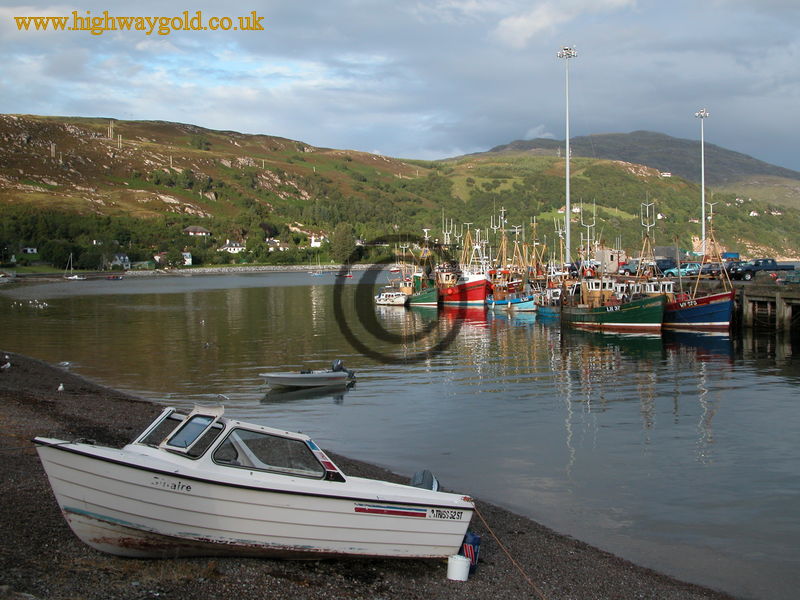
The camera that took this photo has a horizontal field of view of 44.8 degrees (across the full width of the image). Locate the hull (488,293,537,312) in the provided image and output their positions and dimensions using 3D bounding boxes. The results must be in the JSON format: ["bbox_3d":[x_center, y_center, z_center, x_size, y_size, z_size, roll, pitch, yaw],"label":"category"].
[{"bbox_3d":[11.839,0.376,102.712,6.300,1.750,2.300,2,3,45],"label":"hull"}]

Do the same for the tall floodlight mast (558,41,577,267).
[{"bbox_3d":[18.900,-15.640,109.000,2.200,26.000,2.200,0,2,12],"label":"tall floodlight mast"}]

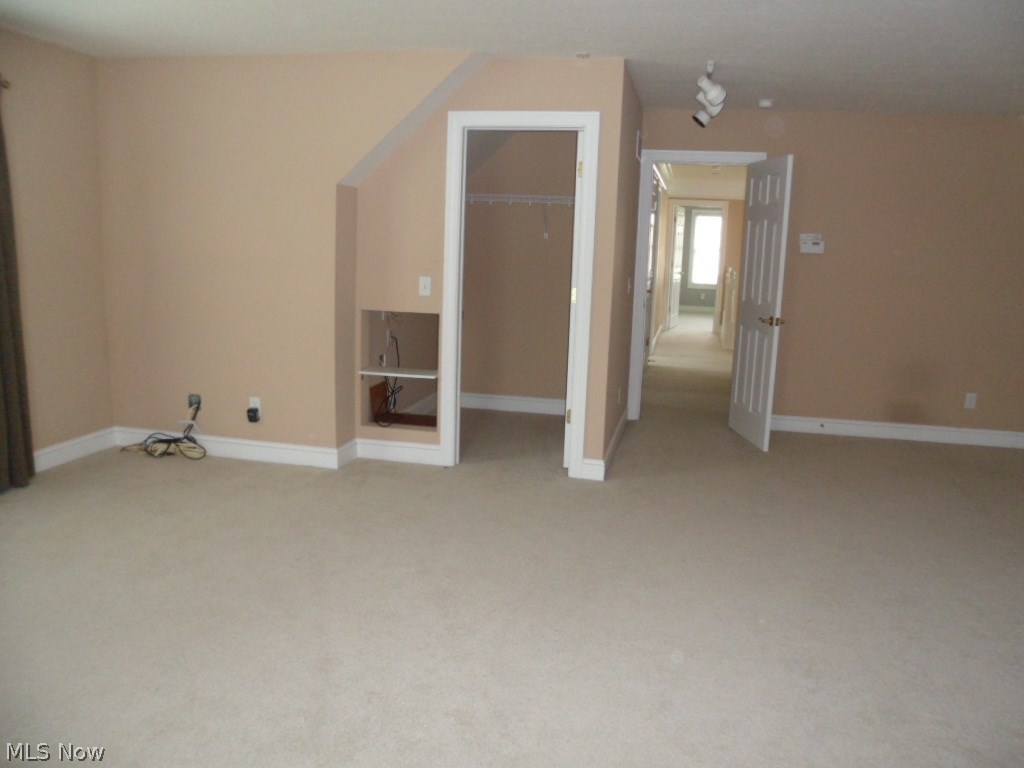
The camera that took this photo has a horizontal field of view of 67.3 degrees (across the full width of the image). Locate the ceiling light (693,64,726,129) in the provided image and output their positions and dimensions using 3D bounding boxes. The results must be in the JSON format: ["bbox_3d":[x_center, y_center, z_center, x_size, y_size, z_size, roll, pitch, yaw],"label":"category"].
[{"bbox_3d":[1.217,-1.767,4.770,0.200,0.220,1.000,4,11,12],"label":"ceiling light"}]

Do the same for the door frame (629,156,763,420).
[{"bbox_3d":[1.453,-0.739,6.152,0.927,2.145,0.140,4,11,12],"label":"door frame"}]

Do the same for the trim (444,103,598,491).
[{"bbox_3d":[0.037,-0.516,4.673,0.904,2.154,0.120,4,11,12],"label":"trim"}]

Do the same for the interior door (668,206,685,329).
[{"bbox_3d":[2.850,-1.968,13.209,0.045,2.030,0.740,6,11,22],"label":"interior door"}]

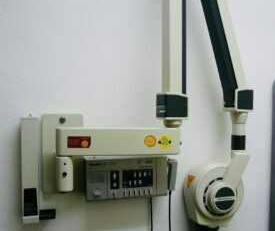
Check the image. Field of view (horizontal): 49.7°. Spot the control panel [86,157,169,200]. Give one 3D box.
[{"bbox_3d":[-0.042,0.230,1.121,0.293,0.142,0.085,-1,3,-12],"label":"control panel"}]

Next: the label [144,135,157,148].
[{"bbox_3d":[0.045,0.091,1.037,0.041,0.042,0.002,0,3,-4],"label":"label"}]

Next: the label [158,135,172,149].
[{"bbox_3d":[0.098,0.093,1.040,0.046,0.045,0.002,0,3,-4],"label":"label"}]

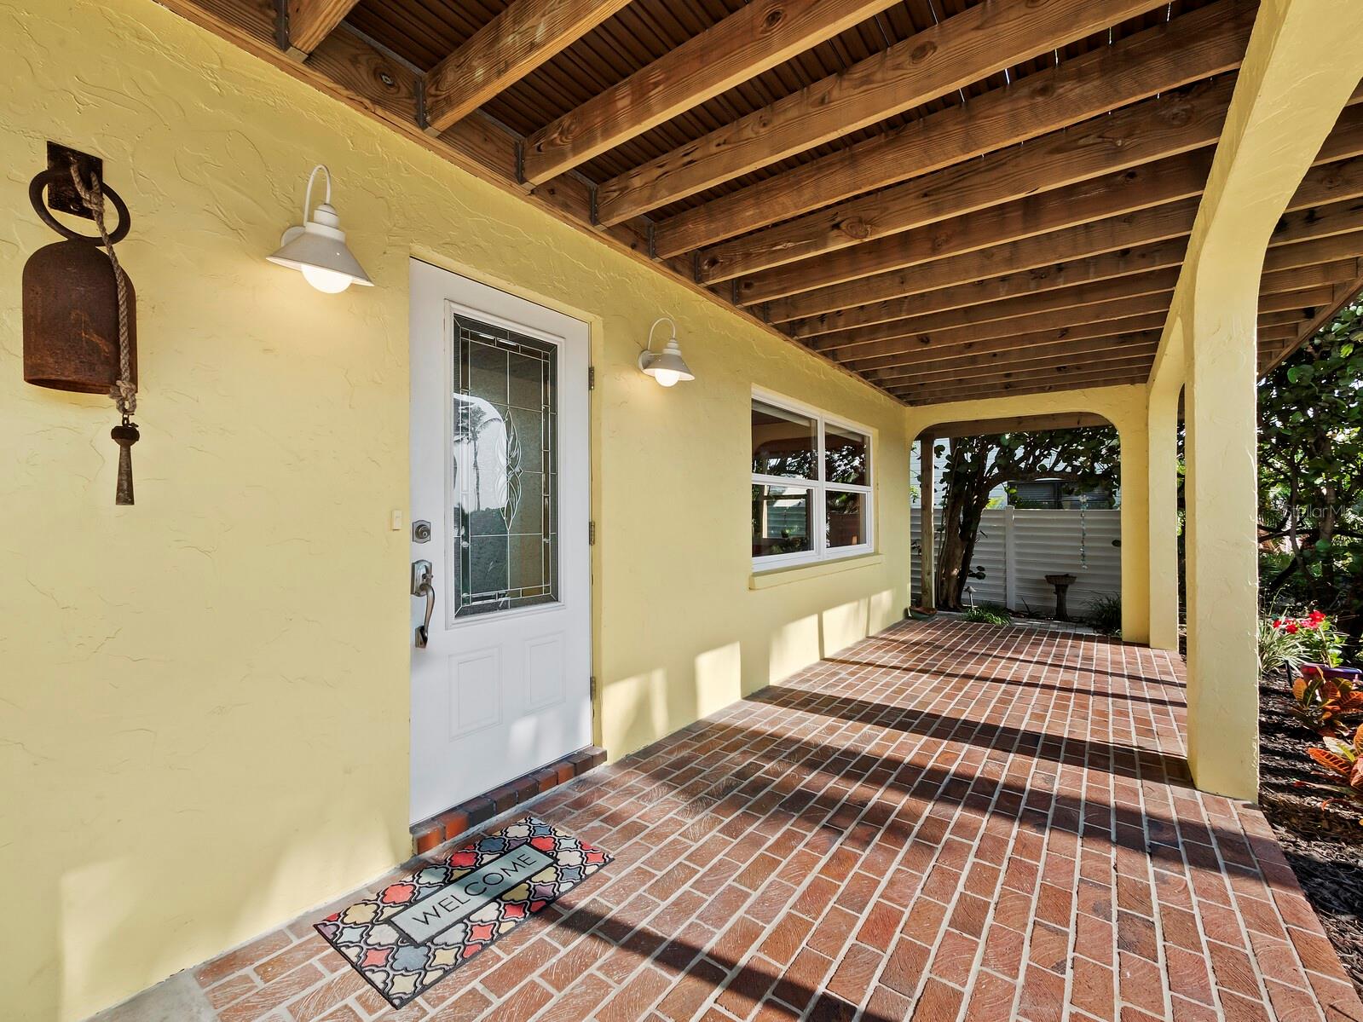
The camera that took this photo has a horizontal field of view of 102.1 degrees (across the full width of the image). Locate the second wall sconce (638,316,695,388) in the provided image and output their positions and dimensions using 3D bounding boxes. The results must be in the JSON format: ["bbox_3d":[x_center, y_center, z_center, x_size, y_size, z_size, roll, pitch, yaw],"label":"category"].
[{"bbox_3d":[-0.075,-0.831,2.846,0.295,0.390,0.267,0,0,38],"label":"second wall sconce"}]

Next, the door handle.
[{"bbox_3d":[-0.953,0.351,2.060,0.070,0.325,0.073,0,0,38],"label":"door handle"}]

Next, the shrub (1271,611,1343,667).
[{"bbox_3d":[4.774,0.978,4.200,0.400,0.410,0.400,0,0,38],"label":"shrub"}]

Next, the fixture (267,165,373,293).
[{"bbox_3d":[-1.047,-0.837,1.607,0.295,0.390,0.267,0,0,38],"label":"fixture"}]

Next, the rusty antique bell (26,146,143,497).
[{"bbox_3d":[-1.376,-0.447,1.274,0.190,0.850,0.185,0,0,38],"label":"rusty antique bell"}]

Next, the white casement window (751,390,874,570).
[{"bbox_3d":[1.214,-0.189,4.874,0.090,1.275,2.570,0,0,38],"label":"white casement window"}]

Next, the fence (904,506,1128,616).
[{"bbox_3d":[4.455,0.677,7.380,2.700,1.380,0.090,0,0,38],"label":"fence"}]

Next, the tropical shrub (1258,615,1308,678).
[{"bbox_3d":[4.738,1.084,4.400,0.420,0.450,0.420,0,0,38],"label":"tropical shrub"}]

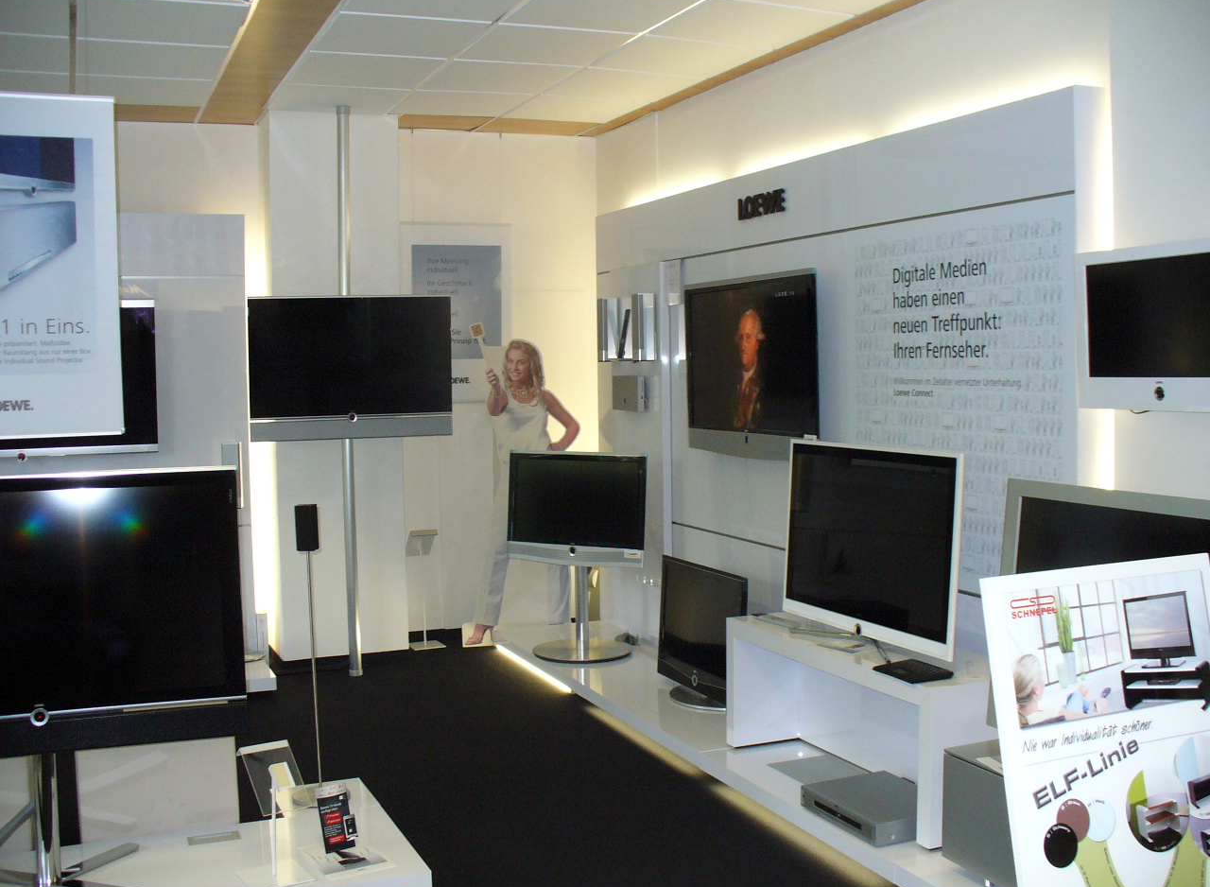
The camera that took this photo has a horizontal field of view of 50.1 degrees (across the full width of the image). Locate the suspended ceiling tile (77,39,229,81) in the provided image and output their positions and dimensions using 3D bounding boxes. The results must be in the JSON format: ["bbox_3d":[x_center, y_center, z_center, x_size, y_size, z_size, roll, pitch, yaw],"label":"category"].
[{"bbox_3d":[-1.857,-1.562,5.267,0.627,0.030,0.608,-2,4,-23],"label":"suspended ceiling tile"}]

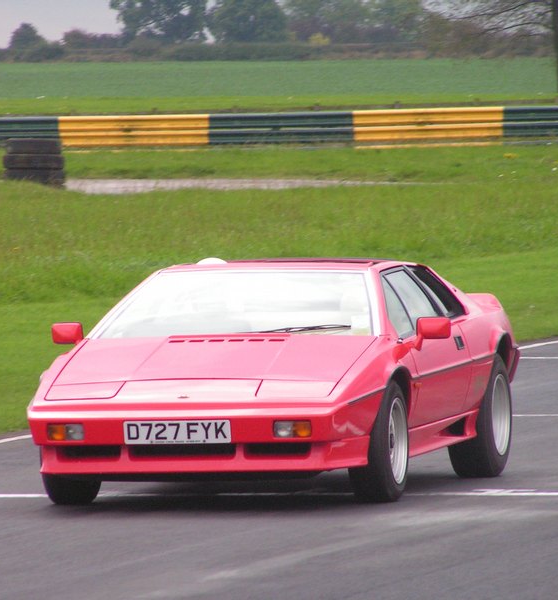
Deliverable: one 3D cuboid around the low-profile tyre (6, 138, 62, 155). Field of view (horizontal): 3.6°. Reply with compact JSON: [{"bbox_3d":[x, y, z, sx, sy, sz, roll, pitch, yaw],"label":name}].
[{"bbox_3d":[-3.958,-2.479,142.000,0.890,0.250,0.890,-1,1,0],"label":"low-profile tyre"}]

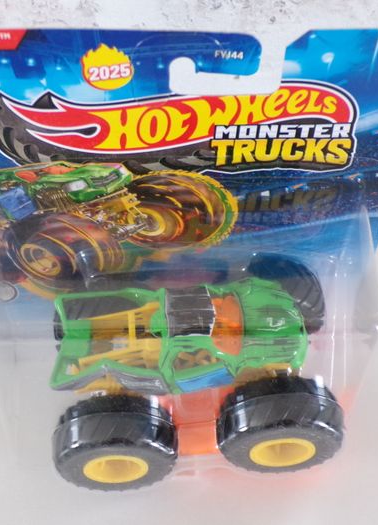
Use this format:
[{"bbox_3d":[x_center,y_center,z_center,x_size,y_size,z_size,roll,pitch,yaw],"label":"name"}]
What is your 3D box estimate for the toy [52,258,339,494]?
[{"bbox_3d":[0.001,0.031,0.272,0.091,0.054,0.063,-5,52,0],"label":"toy"}]

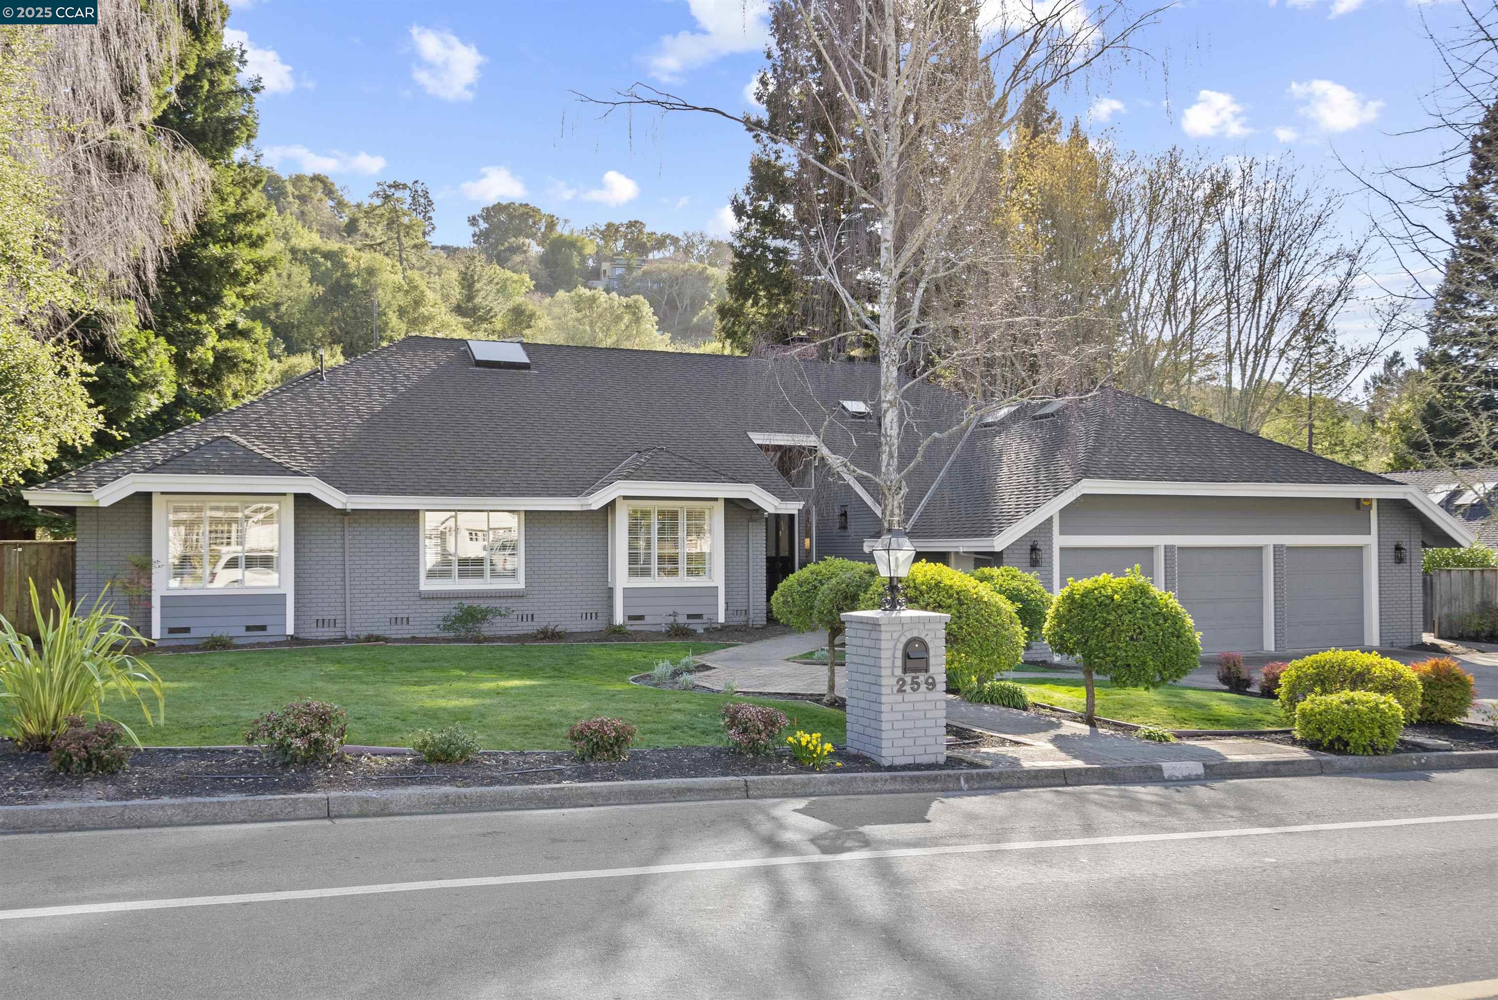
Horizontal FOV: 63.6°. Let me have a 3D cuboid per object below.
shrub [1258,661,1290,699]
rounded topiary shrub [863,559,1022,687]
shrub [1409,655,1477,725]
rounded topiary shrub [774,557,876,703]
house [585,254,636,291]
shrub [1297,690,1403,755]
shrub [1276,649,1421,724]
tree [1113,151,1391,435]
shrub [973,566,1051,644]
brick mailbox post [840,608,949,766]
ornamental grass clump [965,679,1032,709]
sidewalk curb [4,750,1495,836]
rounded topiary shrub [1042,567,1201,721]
[{"bbox_3d":[7.213,2.452,16.500,0.510,0.490,0.500,0,-1,0],"label":"shrub"},{"bbox_3d":[2.542,1.654,15.798,2.128,1.746,2.022,0,-2,9],"label":"rounded topiary shrub"},{"bbox_3d":[8.607,2.339,15.000,0.800,0.770,0.780,0,-1,0],"label":"shrub"},{"bbox_3d":[0.891,1.528,14.138,1.192,1.713,1.192,0,-2,4],"label":"rounded topiary shrub"},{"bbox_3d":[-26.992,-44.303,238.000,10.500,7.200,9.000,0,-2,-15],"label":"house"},{"bbox_3d":[6.290,2.275,12.650,1.050,0.610,0.950,0,-1,0],"label":"shrub"},{"bbox_3d":[7.004,2.196,14.100,1.550,0.880,1.350,0,-1,0],"label":"shrub"},{"bbox_3d":[17.485,-5.060,42.000,9.000,14.200,8.200,0,-1,0],"label":"tree"},{"bbox_3d":[4.136,1.857,19.800,1.600,1.530,1.550,0,-1,0],"label":"shrub"},{"bbox_3d":[1.286,1.617,10.601,0.706,1.296,0.706,1,-2,-23],"label":"brick mailbox post"},{"bbox_3d":[3.059,2.374,14.887,0.760,0.340,0.620,1,-2,-22],"label":"ornamental grass clump"},{"bbox_3d":[1.541,2.345,10.074,13.701,0.145,0.190,3,-3,-22],"label":"sidewalk curb"},{"bbox_3d":[4.241,1.638,13.738,1.811,1.758,1.811,-1,-2,17],"label":"rounded topiary shrub"}]

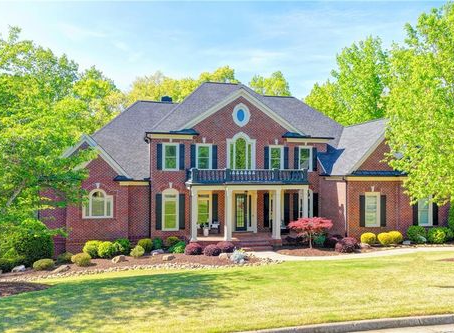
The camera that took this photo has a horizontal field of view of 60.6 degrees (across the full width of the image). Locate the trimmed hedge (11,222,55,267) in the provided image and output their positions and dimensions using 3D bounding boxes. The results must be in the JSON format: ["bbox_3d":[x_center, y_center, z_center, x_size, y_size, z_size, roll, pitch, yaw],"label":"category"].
[{"bbox_3d":[-10.155,4.038,20.400,1.980,2.150,1.900,0,-2,0],"label":"trimmed hedge"}]

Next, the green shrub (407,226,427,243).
[{"bbox_3d":[11.487,4.082,23.500,1.120,0.950,1.080,0,-2,0],"label":"green shrub"}]

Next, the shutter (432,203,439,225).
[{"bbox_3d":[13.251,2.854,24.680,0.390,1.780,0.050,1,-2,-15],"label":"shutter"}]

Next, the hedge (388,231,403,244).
[{"bbox_3d":[10.032,4.249,23.100,0.920,0.760,0.900,0,-2,-9],"label":"hedge"}]

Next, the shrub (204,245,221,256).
[{"bbox_3d":[-0.756,4.400,20.700,0.940,0.610,0.920,0,-2,0],"label":"shrub"}]

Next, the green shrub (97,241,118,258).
[{"bbox_3d":[-6.395,4.424,20.800,0.900,0.830,0.880,0,-2,0],"label":"green shrub"}]

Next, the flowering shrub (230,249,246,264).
[{"bbox_3d":[0.571,4.380,19.300,0.840,0.720,0.800,0,-2,0],"label":"flowering shrub"}]

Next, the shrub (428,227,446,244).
[{"bbox_3d":[12.804,4.219,23.700,1.100,0.980,1.050,0,-2,-9],"label":"shrub"}]

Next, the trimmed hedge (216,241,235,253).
[{"bbox_3d":[-0.028,4.432,21.400,1.000,0.660,0.950,0,-2,-9],"label":"trimmed hedge"}]

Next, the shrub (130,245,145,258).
[{"bbox_3d":[-4.743,4.466,20.600,0.770,0.650,0.750,0,-2,0],"label":"shrub"}]

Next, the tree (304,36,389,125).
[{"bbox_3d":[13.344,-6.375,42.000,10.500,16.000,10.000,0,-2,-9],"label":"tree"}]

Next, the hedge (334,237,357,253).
[{"bbox_3d":[6.657,4.368,21.600,1.250,0.860,1.200,0,-2,-9],"label":"hedge"}]

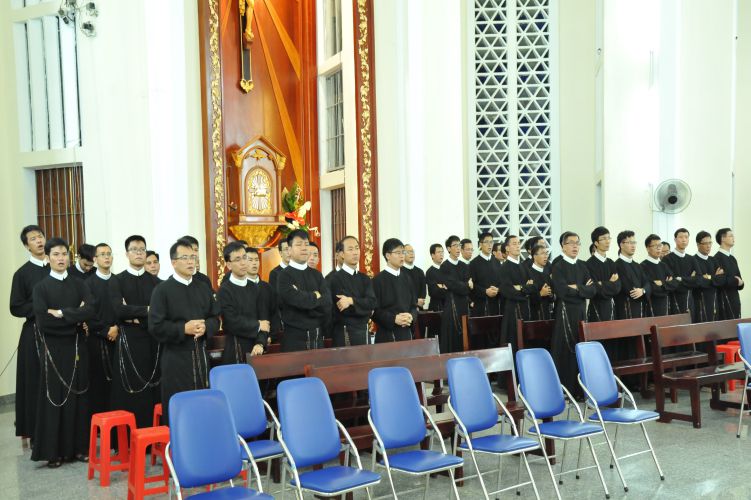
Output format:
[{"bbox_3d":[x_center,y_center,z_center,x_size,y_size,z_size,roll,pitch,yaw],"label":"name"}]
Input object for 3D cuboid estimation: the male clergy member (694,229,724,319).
[{"bbox_3d":[3.628,0.621,8.000,0.460,1.635,0.350,-1,0,-26],"label":"male clergy member"}]

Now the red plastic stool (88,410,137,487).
[{"bbox_3d":[-1.806,1.341,5.030,0.275,0.455,0.275,-1,0,-33],"label":"red plastic stool"}]

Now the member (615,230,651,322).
[{"bbox_3d":[2.664,0.634,7.550,0.460,1.655,0.350,-1,0,-23],"label":"member"}]

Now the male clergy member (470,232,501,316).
[{"bbox_3d":[1.280,0.641,8.332,0.480,1.670,0.360,-3,3,-32],"label":"male clergy member"}]

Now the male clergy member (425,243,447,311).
[{"bbox_3d":[0.773,0.698,9.100,0.460,1.590,0.350,-1,0,-28],"label":"male clergy member"}]

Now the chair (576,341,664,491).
[{"bbox_3d":[1.681,1.128,5.098,0.450,0.935,0.500,-3,3,-35],"label":"chair"}]

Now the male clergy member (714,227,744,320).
[{"bbox_3d":[3.978,0.601,8.200,0.450,1.660,0.350,-1,0,-36],"label":"male clergy member"}]

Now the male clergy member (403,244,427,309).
[{"bbox_3d":[0.450,0.706,9.000,0.460,1.590,0.350,-1,0,-27],"label":"male clergy member"}]

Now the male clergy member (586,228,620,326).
[{"bbox_3d":[2.304,0.628,7.383,0.480,1.720,0.360,-3,3,-35],"label":"male clergy member"}]

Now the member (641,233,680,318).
[{"bbox_3d":[3.158,0.648,8.131,0.480,1.630,0.360,-2,3,-30],"label":"member"}]

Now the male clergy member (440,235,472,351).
[{"bbox_3d":[0.900,0.675,8.082,0.480,1.660,0.360,-3,3,-40],"label":"male clergy member"}]

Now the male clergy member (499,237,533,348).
[{"bbox_3d":[1.511,0.664,7.850,0.470,1.640,0.360,-1,0,-32],"label":"male clergy member"}]

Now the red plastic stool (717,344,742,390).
[{"bbox_3d":[3.722,1.212,7.621,0.330,0.450,0.330,-2,2,-22],"label":"red plastic stool"}]

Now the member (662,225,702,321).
[{"bbox_3d":[3.499,0.602,8.282,0.480,1.680,0.360,-2,2,-27],"label":"member"}]

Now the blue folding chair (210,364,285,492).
[{"bbox_3d":[-0.791,1.203,4.482,0.450,0.935,0.500,-2,2,-28],"label":"blue folding chair"}]

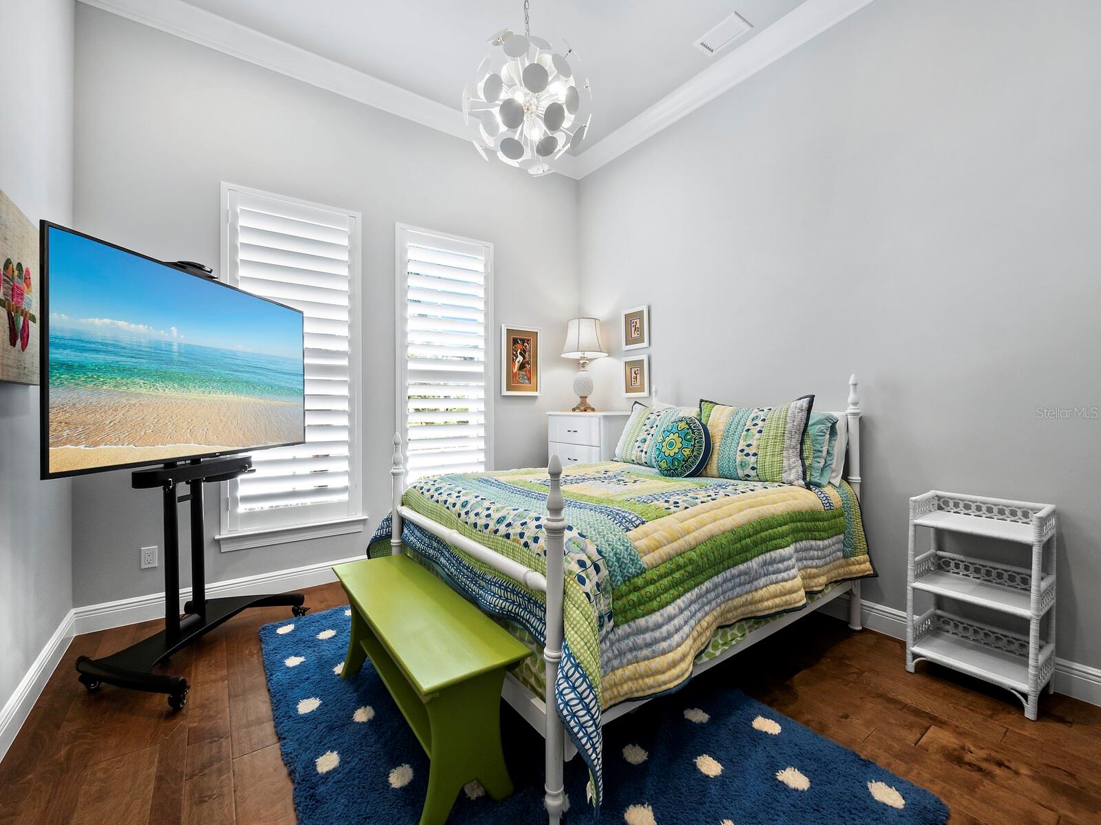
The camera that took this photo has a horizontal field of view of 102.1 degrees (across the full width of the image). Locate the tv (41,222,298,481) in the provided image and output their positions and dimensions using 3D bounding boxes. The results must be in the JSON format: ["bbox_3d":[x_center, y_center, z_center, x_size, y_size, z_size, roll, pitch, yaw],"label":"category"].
[{"bbox_3d":[-1.617,-0.209,2.113,0.060,0.828,1.385,0,1,3],"label":"tv"}]

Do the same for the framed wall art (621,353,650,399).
[{"bbox_3d":[0.704,-0.294,3.647,0.025,0.335,0.270,-1,1,-37],"label":"framed wall art"}]

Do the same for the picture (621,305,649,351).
[{"bbox_3d":[0.683,-0.683,3.626,0.025,0.336,0.269,0,1,-38],"label":"picture"}]

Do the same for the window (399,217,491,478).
[{"bbox_3d":[-0.765,-0.322,3.352,0.774,2.044,0.070,0,1,-35],"label":"window"}]

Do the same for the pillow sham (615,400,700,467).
[{"bbox_3d":[0.719,0.136,2.851,0.180,0.430,0.570,22,-13,-36],"label":"pillow sham"}]

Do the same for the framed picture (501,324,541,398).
[{"bbox_3d":[-0.251,-0.439,3.832,0.386,0.597,0.025,-1,1,-34],"label":"framed picture"}]

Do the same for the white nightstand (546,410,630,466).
[{"bbox_3d":[0.348,0.566,3.748,0.440,1.146,0.680,-1,1,-36],"label":"white nightstand"}]

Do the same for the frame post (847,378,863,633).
[{"bbox_3d":[1.611,0.473,2.346,0.072,1.341,0.072,0,1,-38],"label":"frame post"}]

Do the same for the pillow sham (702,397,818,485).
[{"bbox_3d":[1.105,0.134,2.359,0.180,0.440,0.570,15,-8,-37],"label":"pillow sham"}]

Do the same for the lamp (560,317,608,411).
[{"bbox_3d":[0.284,-0.401,3.740,0.400,0.790,0.400,0,1,0],"label":"lamp"}]

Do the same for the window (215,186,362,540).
[{"bbox_3d":[-1.641,-0.312,2.881,0.780,2.110,0.060,-1,1,-34],"label":"window"}]

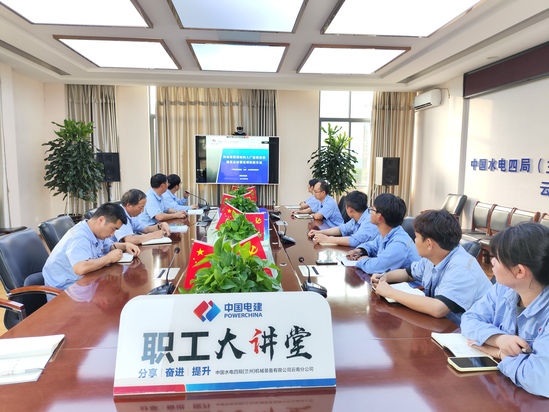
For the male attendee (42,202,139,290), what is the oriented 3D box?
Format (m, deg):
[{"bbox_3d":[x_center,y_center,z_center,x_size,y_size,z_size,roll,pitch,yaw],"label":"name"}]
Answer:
[{"bbox_3d":[-1.330,0.572,2.848,0.740,1.170,0.600,-1,7,-11],"label":"male attendee"}]

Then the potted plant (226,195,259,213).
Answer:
[{"bbox_3d":[-0.440,-0.028,5.266,0.440,0.310,0.440,0,7,-5],"label":"potted plant"}]

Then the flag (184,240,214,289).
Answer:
[{"bbox_3d":[-0.386,0.309,2.012,0.180,0.259,0.060,0,8,-5],"label":"flag"}]

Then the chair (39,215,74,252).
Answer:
[{"bbox_3d":[-1.655,0.579,3.488,0.660,1.000,0.620,0,7,-5],"label":"chair"}]

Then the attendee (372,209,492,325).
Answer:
[{"bbox_3d":[0.916,0.625,2.247,0.750,1.233,0.580,1,8,6],"label":"attendee"}]

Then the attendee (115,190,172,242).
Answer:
[{"bbox_3d":[-1.400,0.447,3.676,0.760,1.220,0.580,-1,7,-8],"label":"attendee"}]

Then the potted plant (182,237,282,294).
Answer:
[{"bbox_3d":[-0.237,0.332,2.099,0.520,0.332,0.450,0,8,-5],"label":"potted plant"}]

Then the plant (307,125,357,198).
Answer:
[{"bbox_3d":[1.188,-0.575,7.720,0.900,2.188,0.900,0,8,-5],"label":"plant"}]

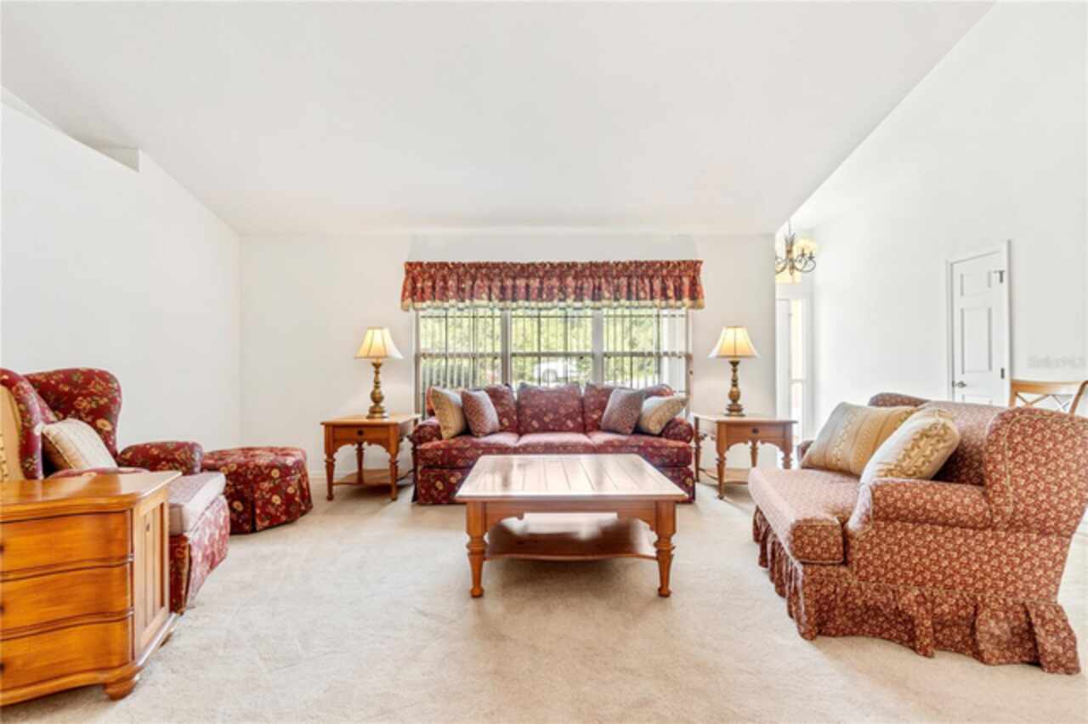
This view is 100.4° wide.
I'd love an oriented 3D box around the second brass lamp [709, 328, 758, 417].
[{"bbox_3d":[1.709,0.083,4.106,0.440,0.795,0.440,0,-1,-1],"label":"second brass lamp"}]

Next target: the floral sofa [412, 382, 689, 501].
[{"bbox_3d":[0.063,0.662,4.035,2.280,0.930,0.870,0,-1,-1],"label":"floral sofa"}]

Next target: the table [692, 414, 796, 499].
[{"bbox_3d":[1.724,0.799,4.034,0.650,0.640,0.700,0,-1,-1],"label":"table"}]

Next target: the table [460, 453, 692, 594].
[{"bbox_3d":[0.113,0.861,2.571,1.060,0.480,1.010,0,-1,-1],"label":"table"}]

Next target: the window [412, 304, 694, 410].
[{"bbox_3d":[0.084,-0.088,4.593,2.800,1.570,0.120,0,-1,-1],"label":"window"}]

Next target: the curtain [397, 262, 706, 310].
[{"bbox_3d":[0.072,-0.750,4.470,2.960,0.470,0.150,0,-1,-1],"label":"curtain"}]

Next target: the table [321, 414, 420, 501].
[{"bbox_3d":[-1.469,0.812,4.002,0.645,0.645,0.700,0,-1,-1],"label":"table"}]

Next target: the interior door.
[{"bbox_3d":[3.816,0.087,3.967,0.050,2.040,0.480,0,-1,-1],"label":"interior door"}]

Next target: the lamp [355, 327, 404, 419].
[{"bbox_3d":[-1.478,0.093,4.070,0.435,0.795,0.430,0,-1,-1],"label":"lamp"}]

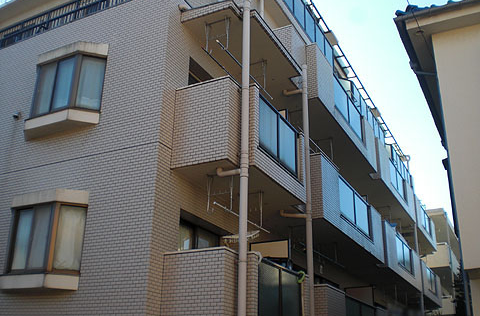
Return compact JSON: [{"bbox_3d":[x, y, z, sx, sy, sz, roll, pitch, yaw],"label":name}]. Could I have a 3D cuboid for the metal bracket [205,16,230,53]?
[{"bbox_3d":[-0.380,-2.066,8.856,0.480,0.610,0.090,-10,-24,26],"label":"metal bracket"}]

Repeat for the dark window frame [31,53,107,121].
[{"bbox_3d":[-3.129,-1.209,9.237,1.600,1.150,0.370,-10,-24,26],"label":"dark window frame"}]

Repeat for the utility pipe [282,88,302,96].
[{"bbox_3d":[1.093,-1.402,11.040,0.460,0.140,0.080,-10,-24,26],"label":"utility pipe"}]

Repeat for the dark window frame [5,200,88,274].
[{"bbox_3d":[-3.175,1.310,8.224,1.600,1.140,0.370,-10,-24,26],"label":"dark window frame"}]

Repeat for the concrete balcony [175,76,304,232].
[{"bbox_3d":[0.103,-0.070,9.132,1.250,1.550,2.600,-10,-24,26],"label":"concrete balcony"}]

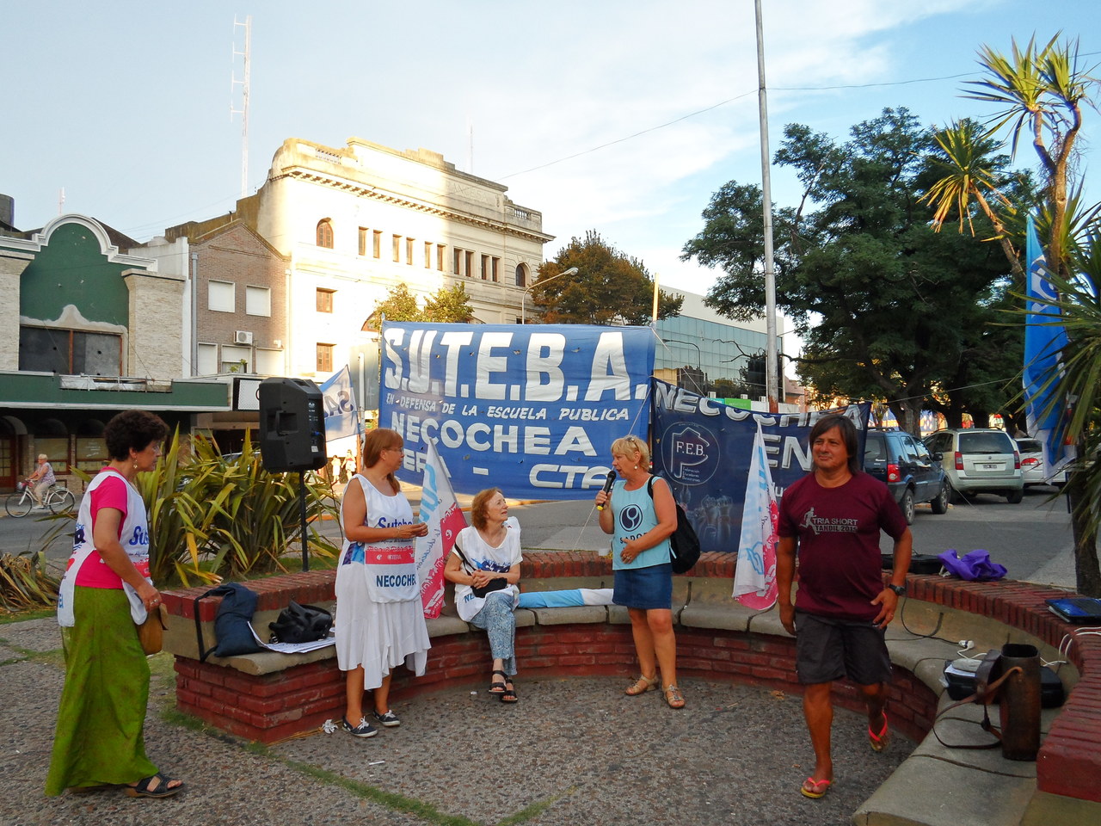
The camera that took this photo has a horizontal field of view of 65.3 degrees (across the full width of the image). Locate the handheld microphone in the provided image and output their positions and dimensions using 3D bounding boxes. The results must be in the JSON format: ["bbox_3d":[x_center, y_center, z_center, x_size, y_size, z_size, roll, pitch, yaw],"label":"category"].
[{"bbox_3d":[0.329,0.457,5.100,0.052,0.255,0.052,18,-17,0],"label":"handheld microphone"}]

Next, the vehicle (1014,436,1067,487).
[{"bbox_3d":[14.300,1.506,26.100,1.680,1.440,4.200,-1,-2,2],"label":"vehicle"}]

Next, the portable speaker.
[{"bbox_3d":[-1.815,0.082,6.050,0.360,0.650,0.390,-3,-2,17],"label":"portable speaker"}]

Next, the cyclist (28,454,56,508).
[{"bbox_3d":[-12.738,1.712,21.500,0.460,1.430,0.640,-2,-2,41],"label":"cyclist"}]

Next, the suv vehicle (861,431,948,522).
[{"bbox_3d":[6.330,1.181,16.430,1.760,1.660,4.200,-2,-2,37],"label":"suv vehicle"}]

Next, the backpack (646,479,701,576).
[{"bbox_3d":[0.749,0.695,5.320,0.320,0.560,0.260,-2,-2,37],"label":"backpack"}]

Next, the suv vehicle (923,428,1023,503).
[{"bbox_3d":[10.000,1.281,21.100,1.720,1.670,3.950,-1,-2,4],"label":"suv vehicle"}]

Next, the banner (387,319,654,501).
[{"bbox_3d":[-0.375,-0.020,7.750,2.720,1.520,0.140,-1,-2,21],"label":"banner"}]

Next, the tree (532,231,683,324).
[{"bbox_3d":[3.064,-3.263,46.000,8.100,12.600,8.000,-2,-2,37],"label":"tree"}]

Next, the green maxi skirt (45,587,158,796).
[{"bbox_3d":[-1.971,1.221,3.780,0.480,0.920,0.470,0,-2,-3],"label":"green maxi skirt"}]

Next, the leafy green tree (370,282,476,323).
[{"bbox_3d":[-5.662,-1.421,38.000,4.500,8.600,4.500,-2,-2,39],"label":"leafy green tree"}]

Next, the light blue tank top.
[{"bbox_3d":[0.550,0.669,5.160,0.390,0.570,0.270,-1,-2,28],"label":"light blue tank top"}]

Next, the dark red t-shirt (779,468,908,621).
[{"bbox_3d":[1.336,0.608,3.930,0.570,0.670,0.320,-1,-2,25],"label":"dark red t-shirt"}]

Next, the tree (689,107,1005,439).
[{"bbox_3d":[9.000,-3.400,26.000,10.600,11.400,9.800,-1,-2,19],"label":"tree"}]

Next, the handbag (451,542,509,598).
[{"bbox_3d":[-0.439,1.002,5.450,0.320,0.330,0.170,0,-2,-14],"label":"handbag"}]

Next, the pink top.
[{"bbox_3d":[-1.948,0.509,3.780,0.300,0.530,0.450,0,-2,-6],"label":"pink top"}]

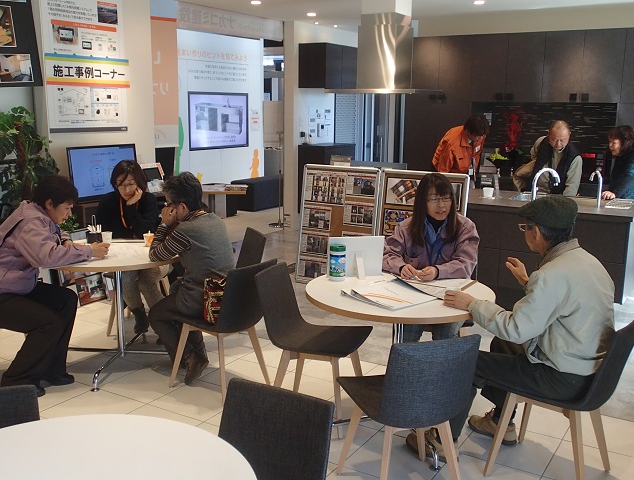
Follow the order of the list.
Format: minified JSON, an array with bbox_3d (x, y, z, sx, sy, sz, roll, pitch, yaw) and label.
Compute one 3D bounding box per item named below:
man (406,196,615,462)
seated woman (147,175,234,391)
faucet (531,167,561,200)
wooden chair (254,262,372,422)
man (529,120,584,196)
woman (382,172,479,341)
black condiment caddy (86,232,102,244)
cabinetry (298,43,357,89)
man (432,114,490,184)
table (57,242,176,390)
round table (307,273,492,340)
[{"bbox_3d":[0.857,0.399,3.067,0.840,1.240,0.560,9,13,36],"label":"man"},{"bbox_3d":[-0.668,0.221,3.962,0.620,1.220,0.450,7,13,31],"label":"seated woman"},{"bbox_3d":[1.868,-0.458,5.598,0.260,0.300,0.060,-5,12,-28],"label":"faucet"},{"bbox_3d":[-0.013,0.538,3.511,0.520,0.765,0.470,5,12,22],"label":"wooden chair"},{"bbox_3d":[2.164,-0.345,6.363,0.570,1.500,0.520,4,11,18],"label":"man"},{"bbox_3d":[0.620,0.251,3.805,0.530,1.230,0.650,3,11,12],"label":"woman"},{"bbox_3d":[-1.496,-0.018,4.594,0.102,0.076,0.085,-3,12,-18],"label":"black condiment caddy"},{"bbox_3d":[0.175,-2.529,10.037,0.445,0.610,0.910,7,13,31],"label":"cabinetry"},{"bbox_3d":[1.421,-0.474,6.779,0.500,1.530,0.500,-8,14,-37],"label":"man"},{"bbox_3d":[-1.208,0.416,4.158,0.900,0.725,0.900,1,11,0],"label":"table"},{"bbox_3d":[0.399,0.595,3.400,0.915,0.720,0.915,1,11,0],"label":"round table"}]

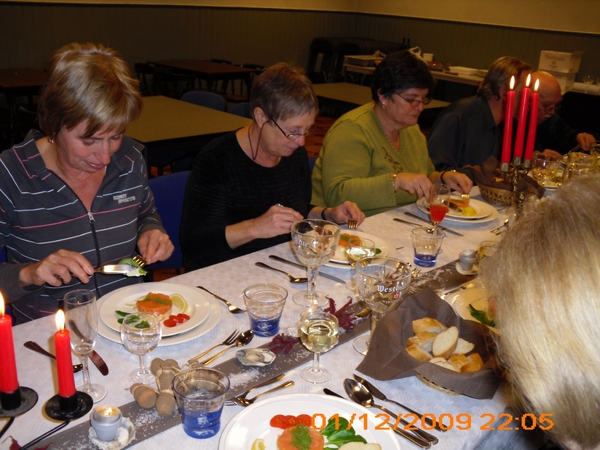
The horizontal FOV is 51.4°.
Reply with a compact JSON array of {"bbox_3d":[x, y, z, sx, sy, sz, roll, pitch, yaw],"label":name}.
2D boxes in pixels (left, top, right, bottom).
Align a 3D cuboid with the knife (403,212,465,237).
[{"bbox_3d":[0.410,-0.003,1.932,0.021,0.011,0.241,-13,26,-37],"label":"knife"}]

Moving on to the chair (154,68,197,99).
[{"bbox_3d":[-0.970,-0.932,5.355,0.520,0.800,0.520,-16,28,-41],"label":"chair"}]

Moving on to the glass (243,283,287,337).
[{"bbox_3d":[-0.067,0.172,1.230,0.087,0.081,0.087,3,22,-1],"label":"glass"}]

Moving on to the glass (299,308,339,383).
[{"bbox_3d":[0.031,0.213,1.091,0.066,0.118,0.066,3,22,-1],"label":"glass"}]

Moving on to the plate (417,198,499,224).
[{"bbox_3d":[0.515,-0.039,2.061,0.270,0.026,0.270,3,20,-1],"label":"plate"}]

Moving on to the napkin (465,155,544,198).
[{"bbox_3d":[0.731,-0.174,2.240,0.280,0.120,0.250,4,20,0],"label":"napkin"}]

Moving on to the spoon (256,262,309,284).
[{"bbox_3d":[-0.035,0.107,1.480,0.175,0.019,0.037,15,25,28],"label":"spoon"}]

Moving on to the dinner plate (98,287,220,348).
[{"bbox_3d":[-0.280,0.185,1.242,0.245,0.025,0.245,3,22,-1],"label":"dinner plate"}]

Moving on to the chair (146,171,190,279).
[{"bbox_3d":[-0.200,0.278,2.073,0.480,0.830,0.540,-16,28,-41],"label":"chair"}]

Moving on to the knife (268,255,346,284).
[{"bbox_3d":[0.015,0.106,1.504,0.225,0.010,0.020,17,26,32],"label":"knife"}]

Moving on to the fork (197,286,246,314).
[{"bbox_3d":[-0.178,0.167,1.401,0.164,0.018,0.022,19,25,36],"label":"fork"}]

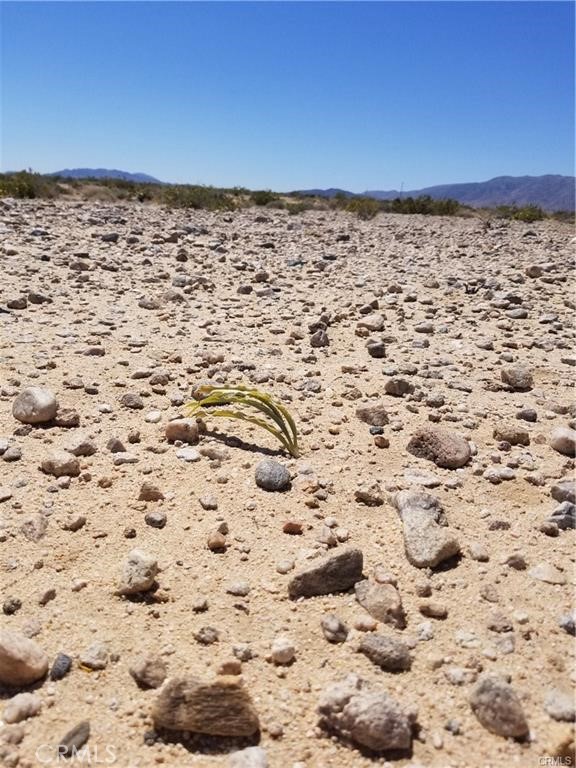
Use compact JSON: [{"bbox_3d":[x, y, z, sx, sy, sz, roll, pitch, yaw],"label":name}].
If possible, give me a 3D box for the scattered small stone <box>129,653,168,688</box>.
[{"bbox_3d":[-0.150,0.310,0.620,0.037,0.026,0.030,5,18,10],"label":"scattered small stone"}]

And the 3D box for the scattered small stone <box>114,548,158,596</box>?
[{"bbox_3d":[-0.181,0.226,0.693,0.049,0.043,0.043,-2,18,-15],"label":"scattered small stone"}]

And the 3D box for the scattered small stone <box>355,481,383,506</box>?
[{"bbox_3d":[0.106,0.144,0.754,0.037,0.030,0.030,2,18,0],"label":"scattered small stone"}]

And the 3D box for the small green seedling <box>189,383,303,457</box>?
[{"bbox_3d":[-0.107,0.067,1.246,0.310,0.105,0.110,13,21,31],"label":"small green seedling"}]

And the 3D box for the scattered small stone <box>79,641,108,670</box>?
[{"bbox_3d":[-0.196,0.273,0.581,0.027,0.017,0.024,-4,19,-20],"label":"scattered small stone"}]

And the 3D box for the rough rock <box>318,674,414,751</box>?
[{"bbox_3d":[0.079,0.326,0.577,0.093,0.037,0.070,7,18,14],"label":"rough rock"}]

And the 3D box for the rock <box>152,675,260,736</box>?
[{"bbox_3d":[-0.062,0.243,0.436,0.081,0.033,0.043,2,18,0],"label":"rock"}]

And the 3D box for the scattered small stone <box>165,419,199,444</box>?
[{"bbox_3d":[-0.228,0.100,1.240,0.069,0.044,0.055,2,18,0],"label":"scattered small stone"}]

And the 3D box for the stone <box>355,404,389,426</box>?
[{"bbox_3d":[0.150,0.056,1.026,0.058,0.034,0.044,2,18,0],"label":"stone"}]

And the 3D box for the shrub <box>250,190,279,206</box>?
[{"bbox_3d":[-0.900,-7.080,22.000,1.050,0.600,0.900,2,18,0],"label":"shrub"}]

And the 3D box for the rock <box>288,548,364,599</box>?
[{"bbox_3d":[0.051,0.254,0.772,0.102,0.056,0.051,-4,19,-17],"label":"rock"}]

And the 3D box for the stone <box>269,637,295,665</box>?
[{"bbox_3d":[-0.005,0.229,0.497,0.021,0.020,0.019,2,18,0],"label":"stone"}]

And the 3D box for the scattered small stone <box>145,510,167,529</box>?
[{"bbox_3d":[-0.190,0.195,0.828,0.030,0.020,0.026,-2,18,-13],"label":"scattered small stone"}]

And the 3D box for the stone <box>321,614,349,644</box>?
[{"bbox_3d":[0.050,0.267,0.628,0.025,0.022,0.032,-3,18,-17],"label":"stone"}]

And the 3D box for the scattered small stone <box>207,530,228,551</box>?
[{"bbox_3d":[-0.096,0.212,0.783,0.026,0.021,0.024,0,17,-7],"label":"scattered small stone"}]

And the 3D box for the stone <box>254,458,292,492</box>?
[{"bbox_3d":[-0.020,0.124,0.789,0.048,0.042,0.044,2,18,0],"label":"stone"}]

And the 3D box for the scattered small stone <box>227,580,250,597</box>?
[{"bbox_3d":[-0.050,0.206,0.579,0.023,0.013,0.017,2,18,0],"label":"scattered small stone"}]

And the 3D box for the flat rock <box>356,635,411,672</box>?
[{"bbox_3d":[0.112,0.307,0.658,0.059,0.025,0.038,9,19,21],"label":"flat rock"}]

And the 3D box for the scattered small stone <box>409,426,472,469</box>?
[{"bbox_3d":[0.281,0.119,1.073,0.106,0.061,0.076,16,22,36],"label":"scattered small stone"}]

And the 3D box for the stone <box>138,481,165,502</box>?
[{"bbox_3d":[-0.213,0.168,0.902,0.039,0.025,0.028,-2,18,-14],"label":"stone"}]

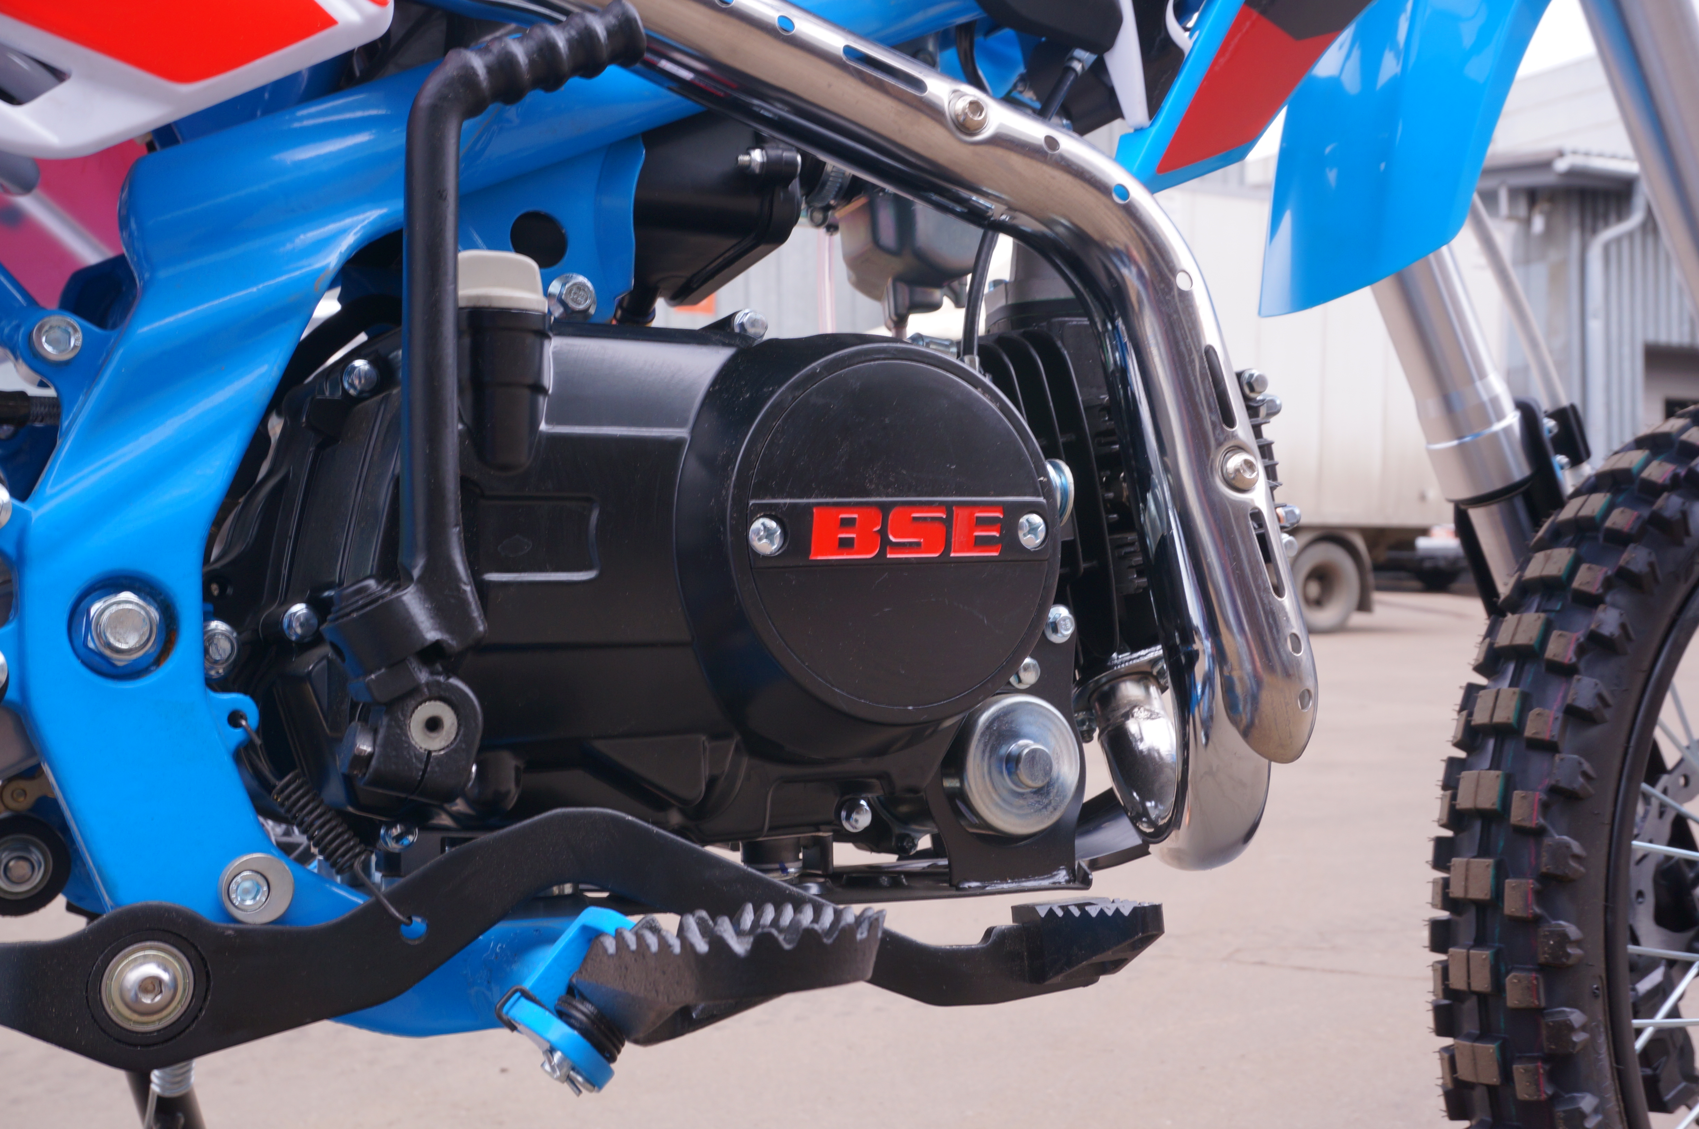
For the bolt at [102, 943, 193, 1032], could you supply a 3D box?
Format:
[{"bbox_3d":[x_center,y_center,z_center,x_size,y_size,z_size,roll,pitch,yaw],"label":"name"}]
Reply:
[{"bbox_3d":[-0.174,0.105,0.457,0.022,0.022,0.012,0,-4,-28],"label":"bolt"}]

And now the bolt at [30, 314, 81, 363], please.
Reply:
[{"bbox_3d":[-0.224,-0.064,0.520,0.013,0.013,0.009,0,-1,-28],"label":"bolt"}]

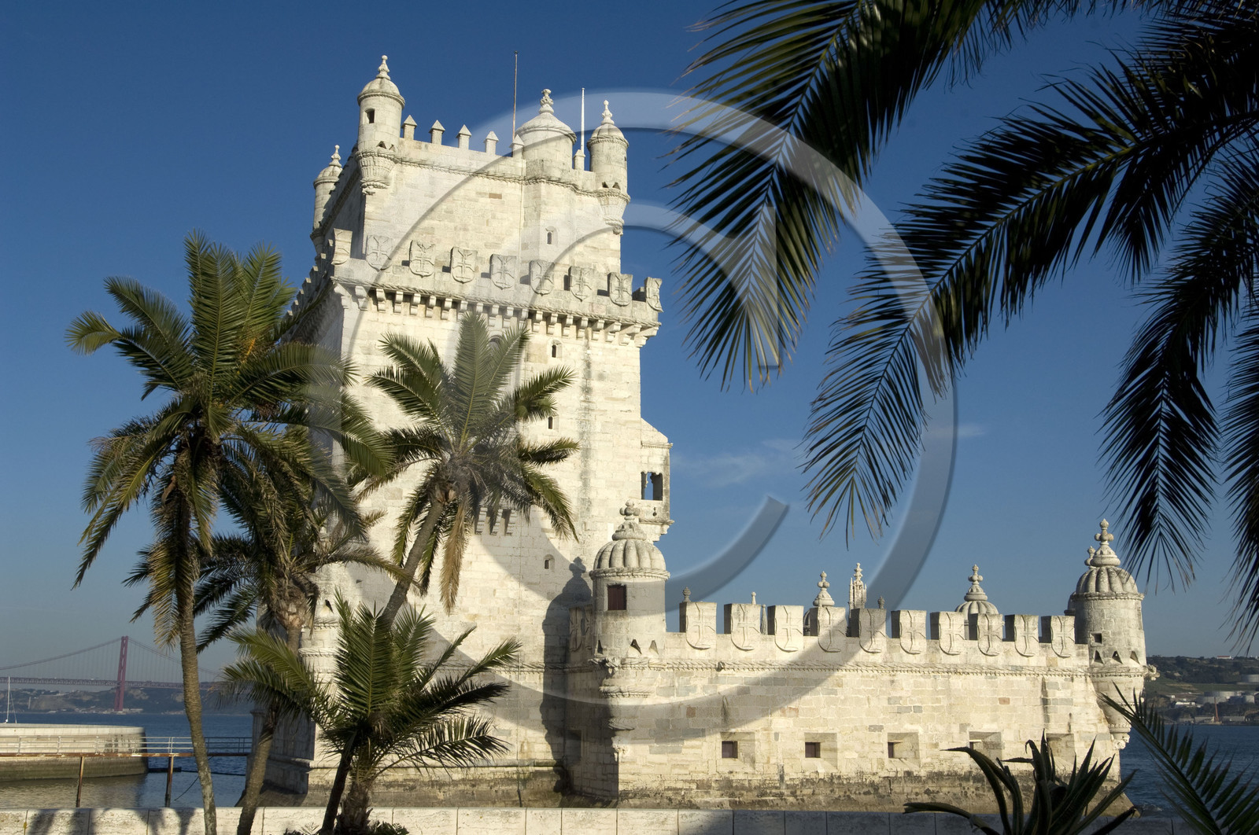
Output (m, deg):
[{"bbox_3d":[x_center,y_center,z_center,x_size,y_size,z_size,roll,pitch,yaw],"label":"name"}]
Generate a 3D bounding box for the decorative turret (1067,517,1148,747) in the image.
[{"bbox_3d":[19.466,8.638,52.032,2.998,9.088,2.998,4,-14,-16],"label":"decorative turret"}]

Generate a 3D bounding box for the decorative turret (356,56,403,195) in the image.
[{"bbox_3d":[-10.077,-11.744,52.288,1.880,6.370,1.880,6,-14,-24],"label":"decorative turret"}]

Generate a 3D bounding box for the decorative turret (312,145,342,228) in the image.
[{"bbox_3d":[-13.873,-10.711,60.798,1.854,4.517,1.854,6,-14,-23],"label":"decorative turret"}]

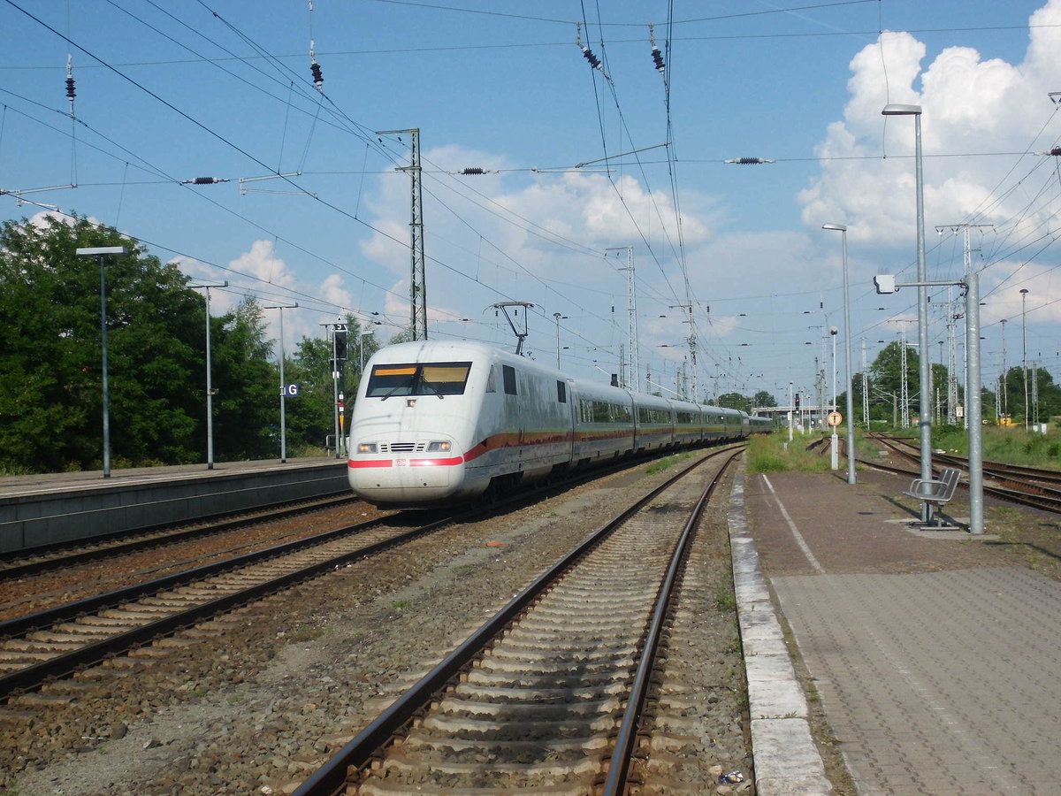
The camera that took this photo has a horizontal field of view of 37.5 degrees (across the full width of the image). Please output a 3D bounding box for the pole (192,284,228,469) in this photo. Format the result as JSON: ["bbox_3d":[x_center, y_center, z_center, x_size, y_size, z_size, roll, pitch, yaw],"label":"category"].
[{"bbox_3d":[-10.490,-0.750,51.033,1.300,6.130,0.360,-1,-1,7],"label":"pole"}]

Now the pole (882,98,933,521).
[{"bbox_3d":[5.541,-1.253,22.958,0.590,6.110,0.270,-1,-1,7],"label":"pole"}]

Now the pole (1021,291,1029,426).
[{"bbox_3d":[38.690,-2.486,122.065,0.660,12.030,0.660,-2,-1,18],"label":"pole"}]

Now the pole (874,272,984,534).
[{"bbox_3d":[5.157,0.079,20.226,1.320,3.350,0.220,-1,-1,7],"label":"pole"}]

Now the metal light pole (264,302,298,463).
[{"bbox_3d":[-9.524,-0.574,60.030,1.300,6.150,0.360,-1,-1,7],"label":"metal light pole"}]

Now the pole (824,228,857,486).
[{"bbox_3d":[7.310,-1.052,36.956,0.590,6.150,0.270,-1,-1,7],"label":"pole"}]

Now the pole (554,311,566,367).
[{"bbox_3d":[2.556,-1.384,138.061,0.660,12.200,0.660,-1,-1,0],"label":"pole"}]

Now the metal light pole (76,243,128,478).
[{"bbox_3d":[-11.300,-0.957,41.535,1.300,6.130,0.360,-1,-1,7],"label":"metal light pole"}]

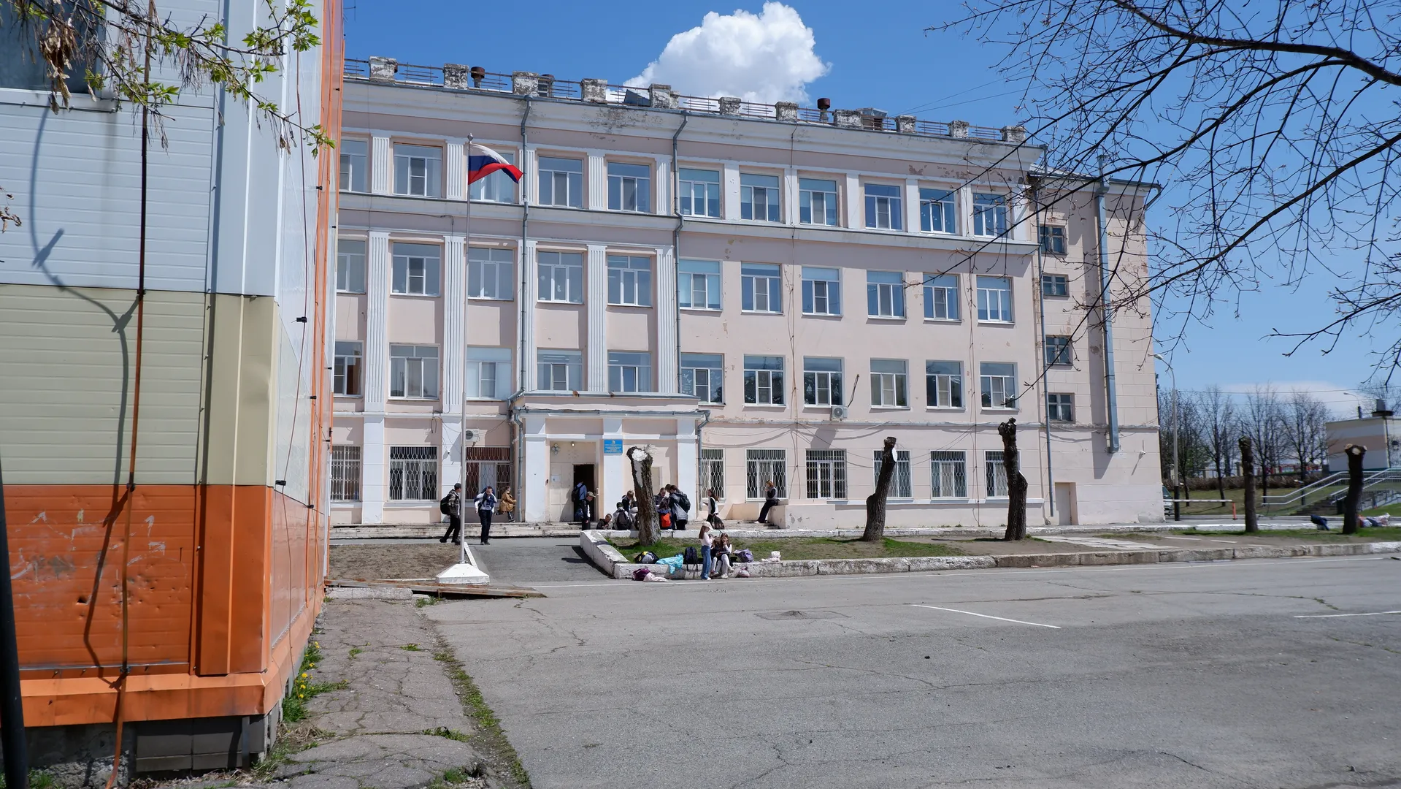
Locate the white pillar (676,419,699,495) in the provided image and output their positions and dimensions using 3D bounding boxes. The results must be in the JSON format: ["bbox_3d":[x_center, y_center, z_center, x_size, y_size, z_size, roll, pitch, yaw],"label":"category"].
[{"bbox_3d":[-0.465,2.518,33.555,0.705,3.380,0.250,1,-7,-15],"label":"white pillar"}]

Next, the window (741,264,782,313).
[{"bbox_3d":[2.528,-4.348,41.098,1.761,2.051,0.150,1,-7,-16],"label":"window"}]

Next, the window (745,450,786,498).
[{"bbox_3d":[2.482,2.991,37.584,1.561,1.825,0.150,1,-7,-16],"label":"window"}]

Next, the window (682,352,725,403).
[{"bbox_3d":[0.103,-0.624,39.975,1.765,2.010,0.150,1,-7,-16],"label":"window"}]

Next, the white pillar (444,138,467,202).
[{"bbox_3d":[-8.602,-7.807,35.245,0.603,2.120,0.200,1,-7,-15],"label":"white pillar"}]

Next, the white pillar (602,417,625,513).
[{"bbox_3d":[-3.081,2.623,35.083,0.716,3.625,0.300,1,-6,-16],"label":"white pillar"}]

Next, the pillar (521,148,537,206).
[{"bbox_3d":[-6.558,-8.230,38.193,0.610,2.211,0.200,1,-6,-16],"label":"pillar"}]

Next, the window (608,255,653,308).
[{"bbox_3d":[-2.599,-4.168,36.949,1.687,1.853,0.150,1,-7,-16],"label":"window"}]

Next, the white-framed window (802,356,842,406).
[{"bbox_3d":[5.101,-0.518,41.388,1.761,2.040,0.150,1,-7,-16],"label":"white-framed window"}]

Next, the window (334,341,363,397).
[{"bbox_3d":[-12.905,-0.875,35.720,1.678,2.003,0.200,1,-6,-16],"label":"window"}]

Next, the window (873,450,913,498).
[{"bbox_3d":[7.388,3.079,38.732,1.617,1.839,0.150,1,-7,-15],"label":"window"}]

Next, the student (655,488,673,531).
[{"bbox_3d":[-1.072,3.422,28.900,0.380,1.521,0.420,-6,-8,36],"label":"student"}]

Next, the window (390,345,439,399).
[{"bbox_3d":[-9.821,-0.765,34.442,1.552,1.836,0.150,1,-7,-16],"label":"window"}]

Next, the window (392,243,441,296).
[{"bbox_3d":[-10.554,-4.639,37.291,1.733,1.992,0.200,1,-7,-16],"label":"window"}]

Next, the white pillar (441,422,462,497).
[{"bbox_3d":[-8.986,2.770,36.269,0.709,3.750,0.250,1,-6,-16],"label":"white pillar"}]

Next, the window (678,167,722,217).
[{"bbox_3d":[-0.011,-8.152,40.657,1.729,2.035,0.200,1,-7,-16],"label":"window"}]

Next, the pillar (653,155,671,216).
[{"bbox_3d":[-1.499,-8.216,39.649,0.658,2.460,0.200,1,-6,-16],"label":"pillar"}]

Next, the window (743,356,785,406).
[{"bbox_3d":[2.597,-0.557,40.507,1.753,2.042,0.200,1,-7,-16],"label":"window"}]

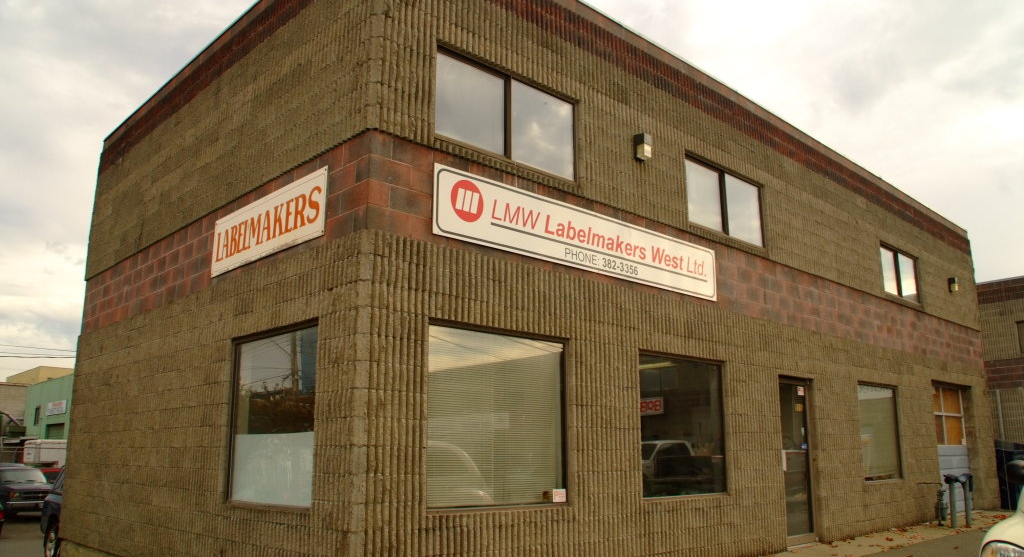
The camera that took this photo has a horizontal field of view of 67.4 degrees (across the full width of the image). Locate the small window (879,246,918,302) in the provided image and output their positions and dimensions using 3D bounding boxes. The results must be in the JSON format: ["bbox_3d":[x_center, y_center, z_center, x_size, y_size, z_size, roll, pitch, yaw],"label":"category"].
[{"bbox_3d":[6.889,-0.061,13.650,1.760,0.870,0.120,12,-17,-42],"label":"small window"}]

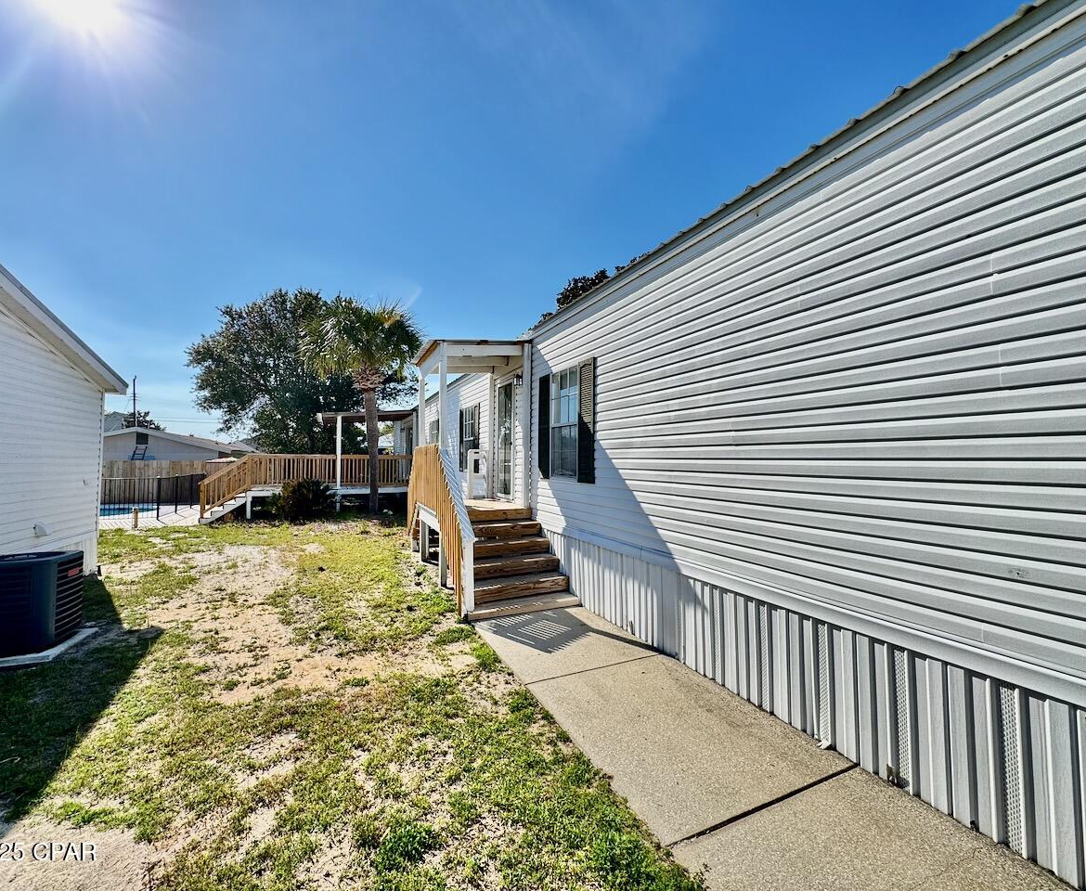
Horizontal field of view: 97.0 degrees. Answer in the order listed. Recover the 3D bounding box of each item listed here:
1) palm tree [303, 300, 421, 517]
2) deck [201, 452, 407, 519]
[{"bbox_3d":[-5.550,-1.270,14.800,3.550,6.650,3.500,1,-2,-23],"label":"palm tree"},{"bbox_3d":[-7.012,1.223,15.325,5.737,1.806,3.850,1,-2,-23],"label":"deck"}]

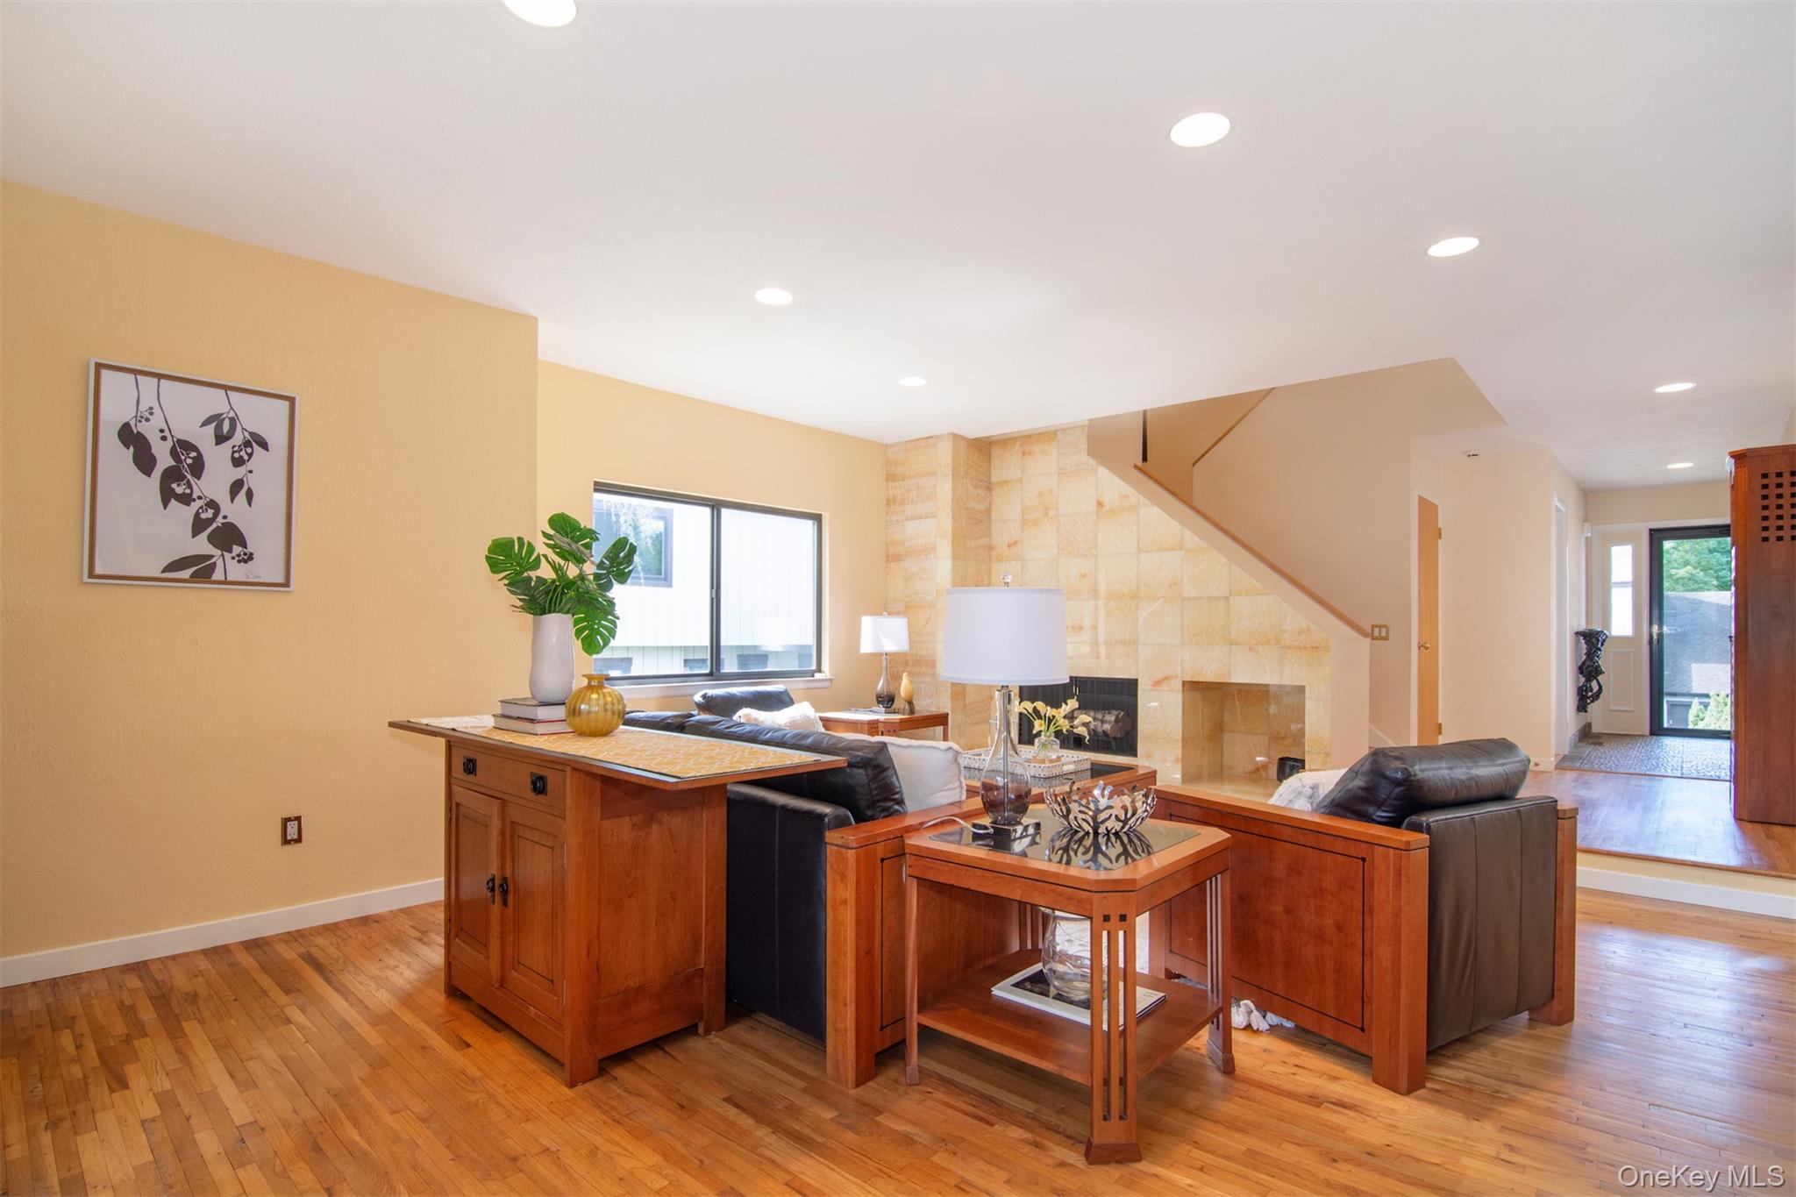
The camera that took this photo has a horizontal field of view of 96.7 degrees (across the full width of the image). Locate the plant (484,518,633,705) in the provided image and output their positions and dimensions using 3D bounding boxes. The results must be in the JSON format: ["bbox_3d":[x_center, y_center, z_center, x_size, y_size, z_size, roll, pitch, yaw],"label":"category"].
[{"bbox_3d":[-1.200,0.035,2.850,0.490,0.650,0.440,1,-2,-23],"label":"plant"}]

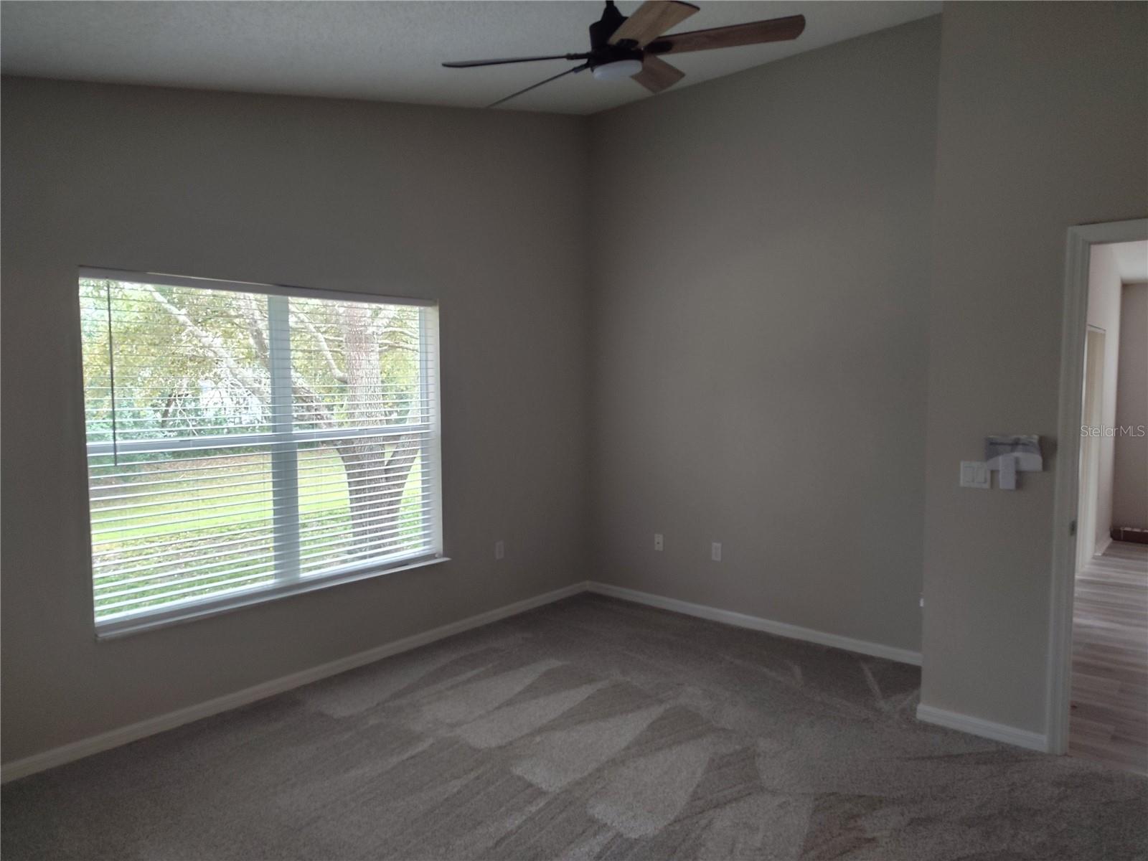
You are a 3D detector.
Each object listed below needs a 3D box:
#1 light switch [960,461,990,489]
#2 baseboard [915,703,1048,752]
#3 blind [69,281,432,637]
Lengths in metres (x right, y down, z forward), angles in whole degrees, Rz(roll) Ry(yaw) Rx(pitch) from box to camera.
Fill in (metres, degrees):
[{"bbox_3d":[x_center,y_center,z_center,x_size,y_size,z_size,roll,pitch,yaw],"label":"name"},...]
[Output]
[{"bbox_3d":[1.717,0.190,3.264,0.116,0.115,0.010,3,5,40],"label":"light switch"},{"bbox_3d":[1.753,1.284,3.303,0.504,0.070,0.014,3,5,40],"label":"baseboard"},{"bbox_3d":[-1.409,0.039,3.814,0.062,1.485,1.815,3,5,40],"label":"blind"}]

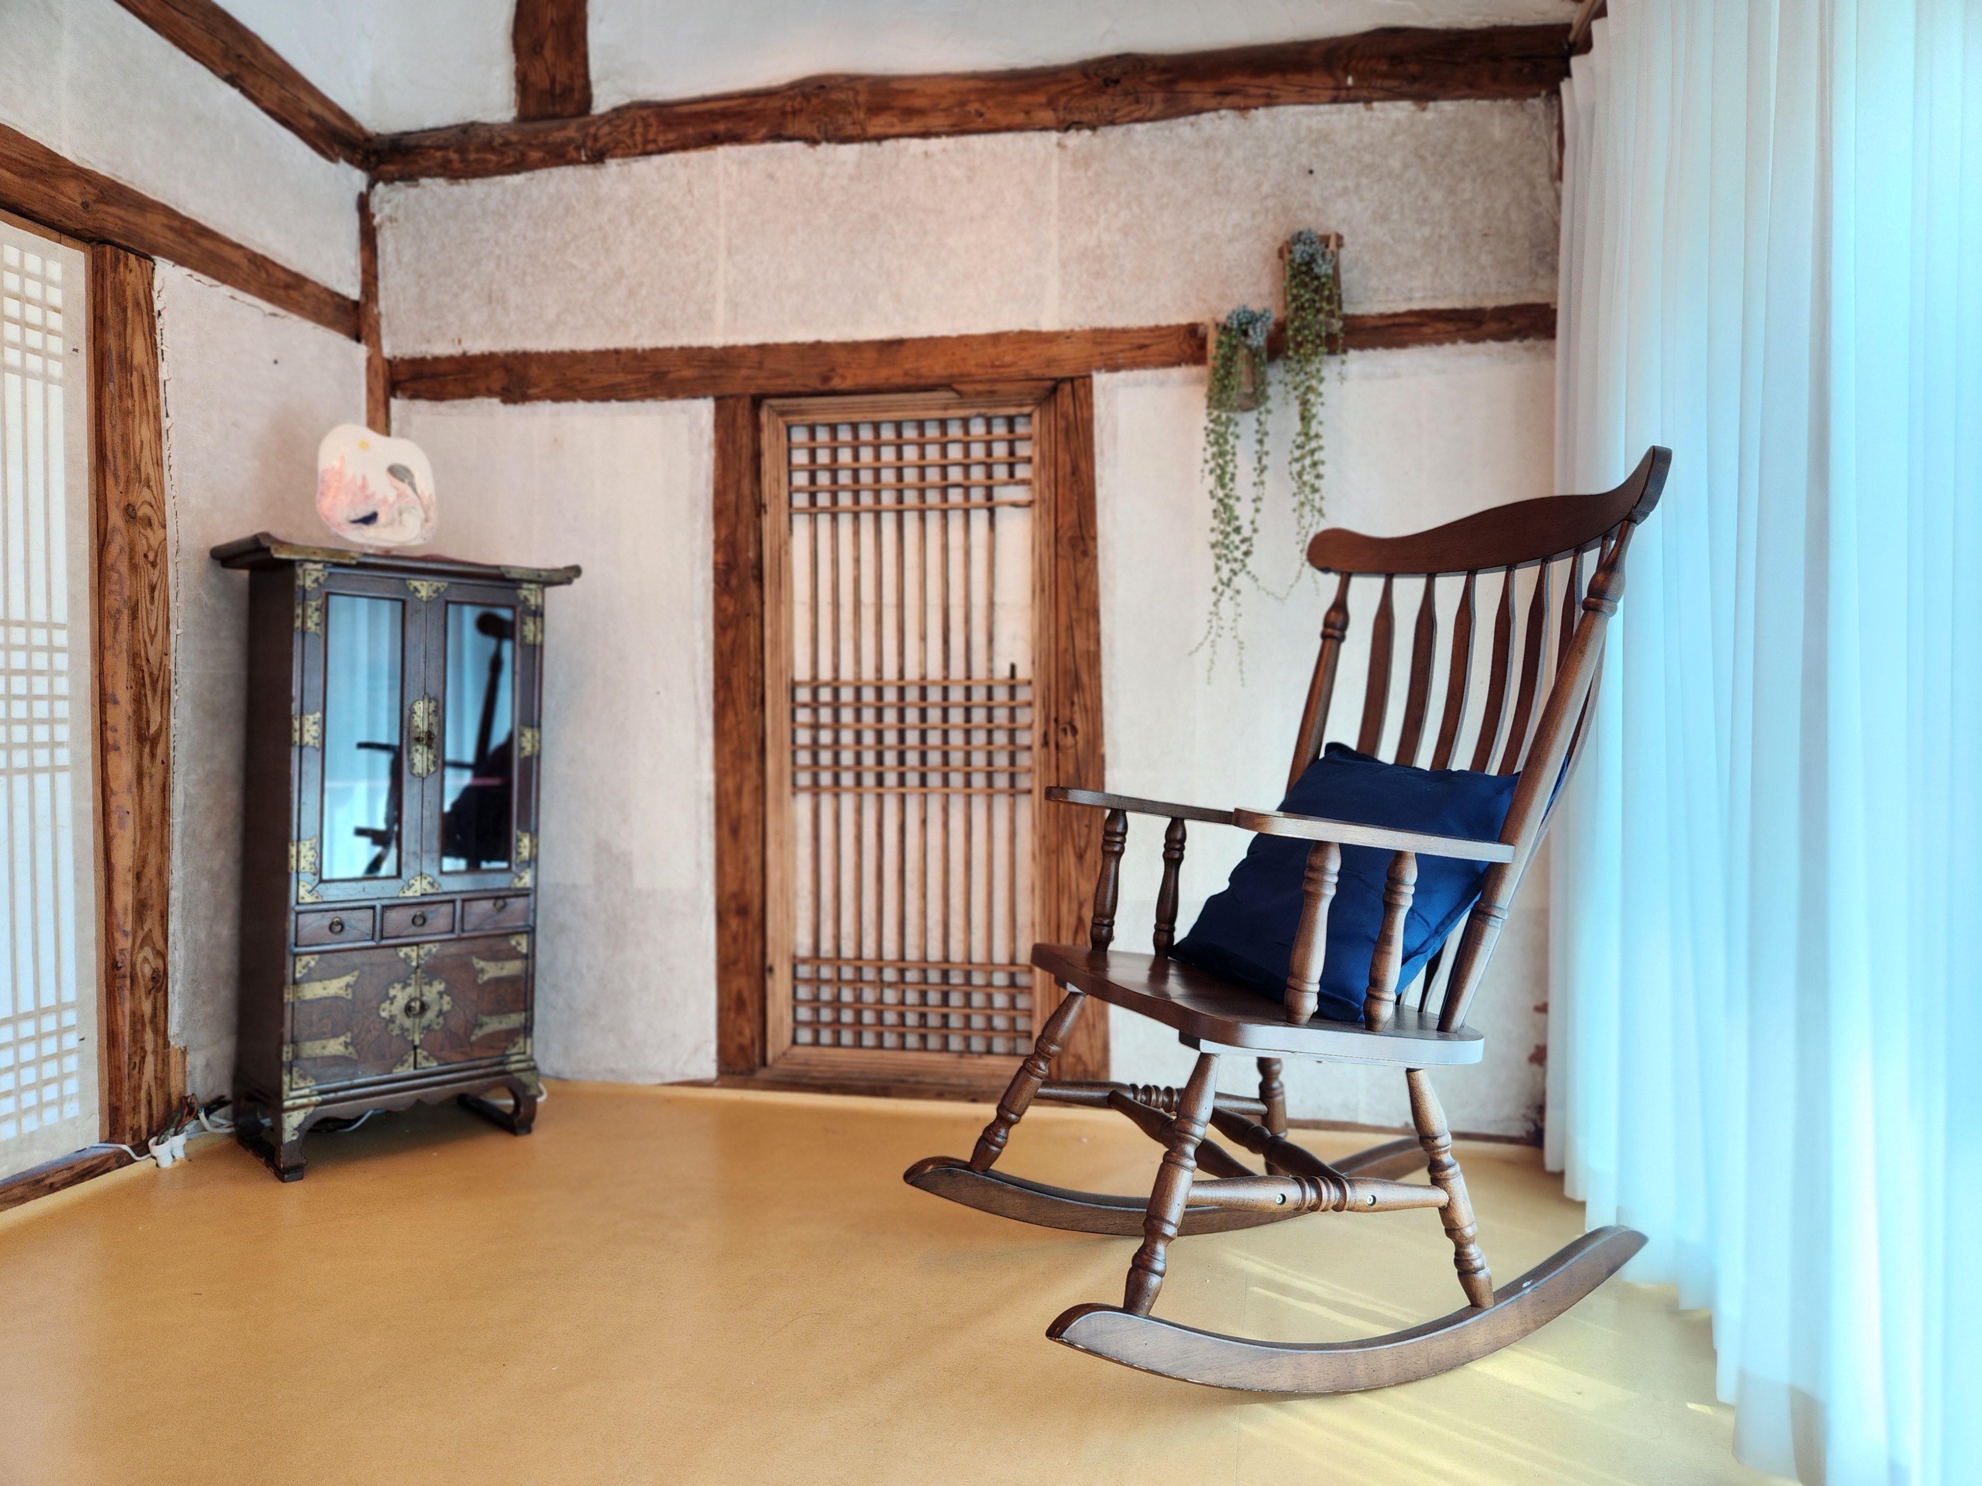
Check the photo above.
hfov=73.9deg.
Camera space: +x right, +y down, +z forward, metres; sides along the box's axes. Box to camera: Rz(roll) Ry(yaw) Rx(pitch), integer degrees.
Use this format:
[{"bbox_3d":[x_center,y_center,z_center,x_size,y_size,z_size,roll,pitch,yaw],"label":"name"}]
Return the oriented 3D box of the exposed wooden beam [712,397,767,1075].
[{"bbox_3d":[-0.508,-0.005,2.756,0.111,1.403,0.110,0,1,11],"label":"exposed wooden beam"}]

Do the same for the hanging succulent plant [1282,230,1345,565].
[{"bbox_3d":[0.593,-0.634,2.425,0.117,0.622,0.120,0,1,11],"label":"hanging succulent plant"}]

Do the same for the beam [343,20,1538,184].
[{"bbox_3d":[-0.124,-1.247,2.648,2.391,0.139,0.150,0,1,11],"label":"beam"}]

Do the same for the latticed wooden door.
[{"bbox_3d":[-0.172,-0.008,2.668,0.584,1.376,0.060,0,1,11],"label":"latticed wooden door"}]

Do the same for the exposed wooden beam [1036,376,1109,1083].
[{"bbox_3d":[0.178,-0.017,2.627,0.121,1.391,0.110,0,1,11],"label":"exposed wooden beam"}]

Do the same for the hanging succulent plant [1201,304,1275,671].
[{"bbox_3d":[0.460,-0.466,2.453,0.144,0.704,0.120,0,1,11],"label":"hanging succulent plant"}]

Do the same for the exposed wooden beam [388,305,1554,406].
[{"bbox_3d":[-0.130,-0.770,2.659,2.371,0.104,0.110,0,1,11],"label":"exposed wooden beam"}]

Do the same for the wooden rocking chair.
[{"bbox_3d":[0.370,0.197,1.825,0.886,1.132,0.678,0,1,-21],"label":"wooden rocking chair"}]

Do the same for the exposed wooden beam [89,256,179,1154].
[{"bbox_3d":[-1.510,-0.072,2.242,0.120,1.516,0.143,0,1,12],"label":"exposed wooden beam"}]

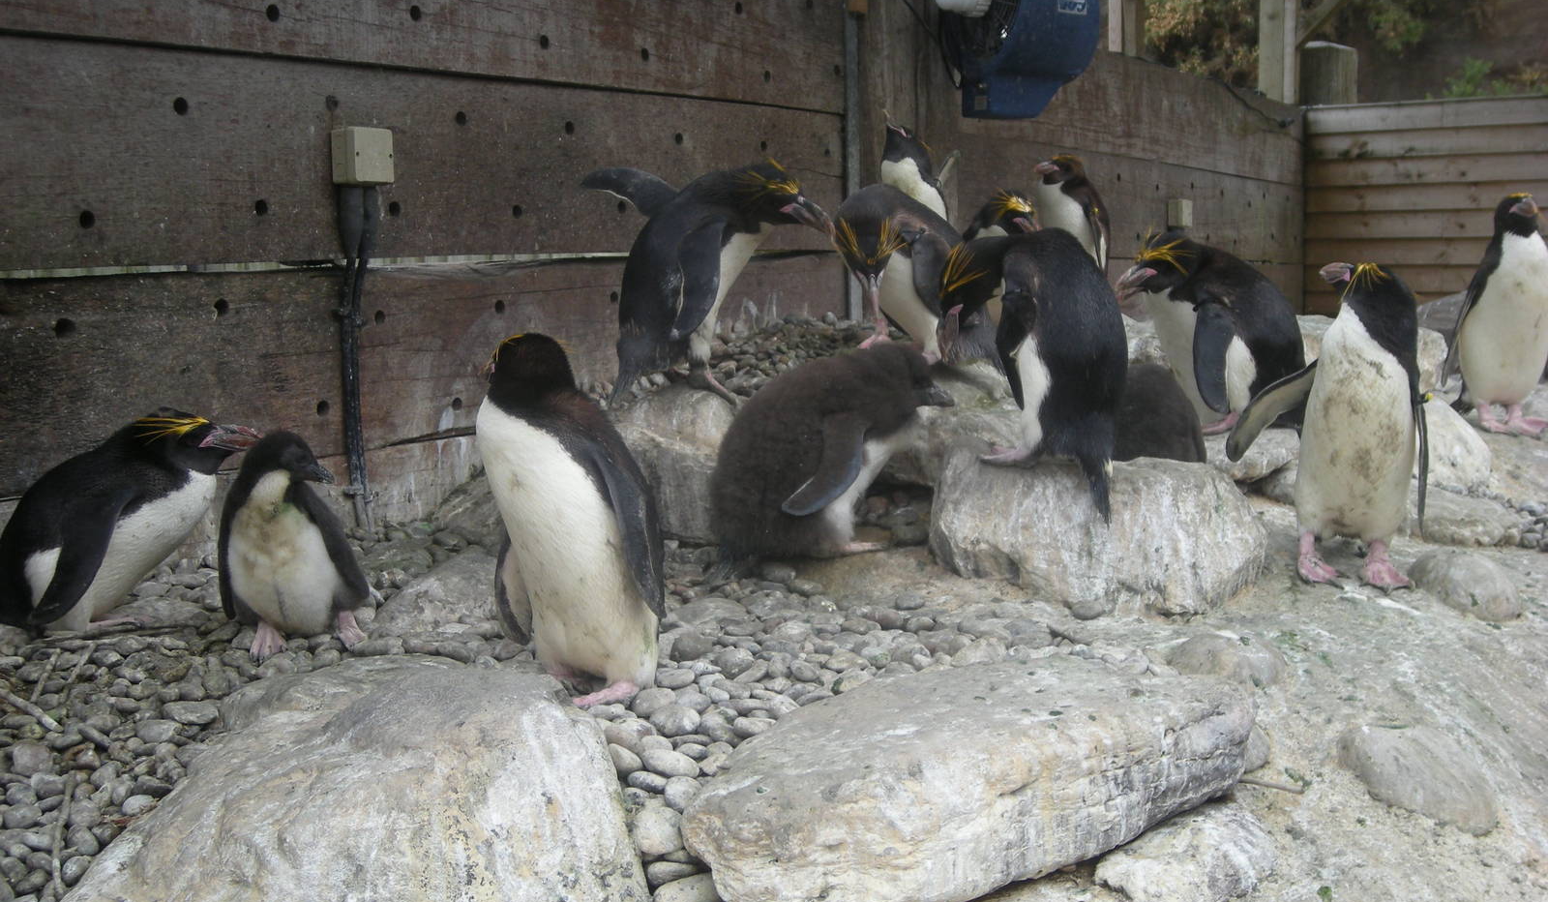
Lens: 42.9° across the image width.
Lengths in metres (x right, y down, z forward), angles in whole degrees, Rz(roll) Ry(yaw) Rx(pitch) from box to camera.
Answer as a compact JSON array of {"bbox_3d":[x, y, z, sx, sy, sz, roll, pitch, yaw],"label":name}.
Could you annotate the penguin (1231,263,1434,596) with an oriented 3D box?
[{"bbox_3d":[0.916,-0.043,3.250,0.320,0.520,0.200,-1,6,-6],"label":"penguin"}]

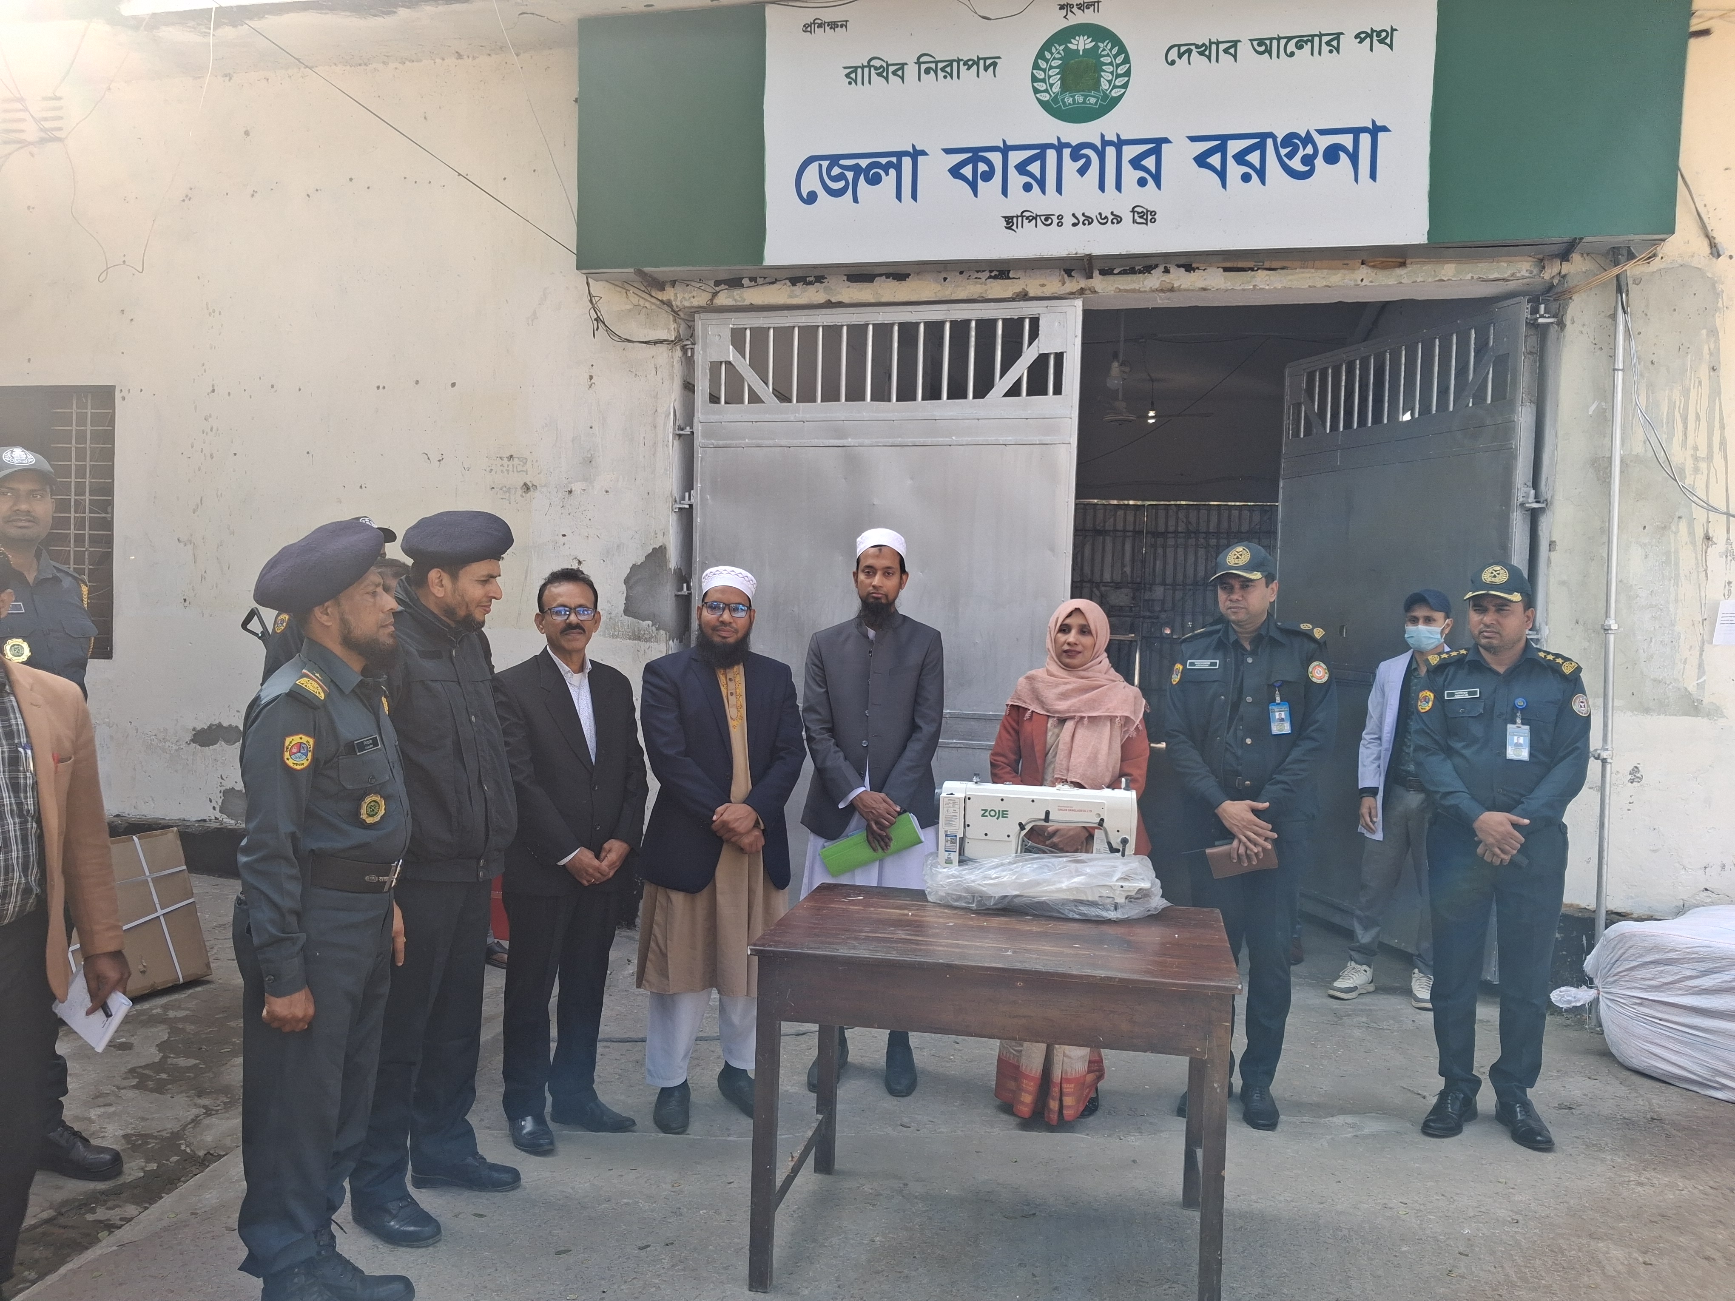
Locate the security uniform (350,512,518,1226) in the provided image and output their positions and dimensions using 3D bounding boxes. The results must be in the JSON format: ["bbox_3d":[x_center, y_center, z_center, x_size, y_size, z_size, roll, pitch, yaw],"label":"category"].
[{"bbox_3d":[-1.090,0.520,3.429,0.370,1.740,0.480,2,1,26],"label":"security uniform"}]

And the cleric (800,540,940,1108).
[{"bbox_3d":[0.007,0.502,4.419,0.490,1.790,0.360,2,1,-2],"label":"cleric"}]

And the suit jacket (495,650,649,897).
[{"bbox_3d":[-0.855,0.353,3.890,0.470,0.710,0.320,0,2,-40],"label":"suit jacket"}]

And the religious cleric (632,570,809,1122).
[{"bbox_3d":[-0.453,0.566,4.139,0.520,1.650,0.370,1,1,-13],"label":"religious cleric"}]

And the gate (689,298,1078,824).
[{"bbox_3d":[0.025,-0.149,6.358,1.881,2.900,0.080,2,1,17],"label":"gate"}]

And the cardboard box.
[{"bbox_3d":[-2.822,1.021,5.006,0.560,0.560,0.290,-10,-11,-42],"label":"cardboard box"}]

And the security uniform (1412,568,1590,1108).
[{"bbox_3d":[1.962,0.580,4.190,0.550,1.690,0.380,2,1,24],"label":"security uniform"}]

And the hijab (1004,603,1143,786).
[{"bbox_3d":[0.648,0.132,4.190,0.420,0.580,0.330,2,1,18],"label":"hijab"}]

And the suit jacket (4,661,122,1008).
[{"bbox_3d":[-1.894,0.388,2.920,0.550,0.740,0.320,1,2,-28],"label":"suit jacket"}]

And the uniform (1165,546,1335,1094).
[{"bbox_3d":[1.199,0.538,4.240,0.520,1.730,0.360,2,1,22],"label":"uniform"}]

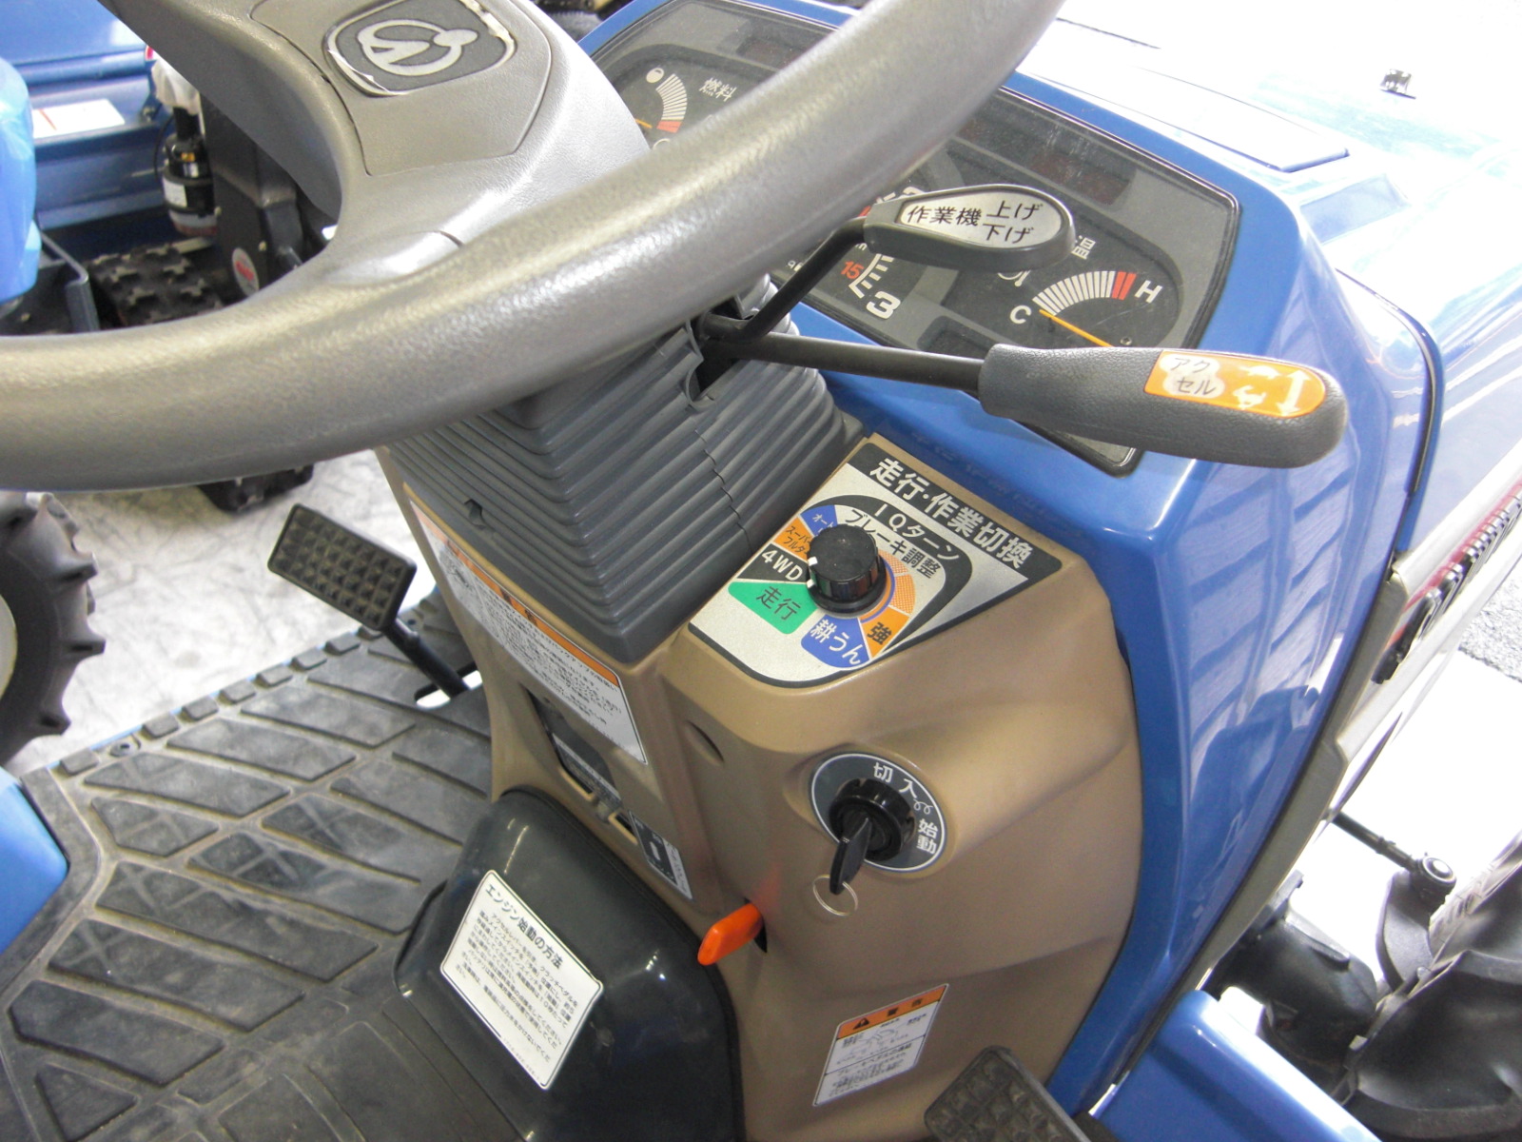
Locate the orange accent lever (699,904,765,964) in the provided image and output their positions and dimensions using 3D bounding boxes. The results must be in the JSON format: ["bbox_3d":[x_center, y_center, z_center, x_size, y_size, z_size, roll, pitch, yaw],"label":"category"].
[{"bbox_3d":[-0.015,0.180,0.610,0.011,0.022,0.038,36,30,28],"label":"orange accent lever"}]

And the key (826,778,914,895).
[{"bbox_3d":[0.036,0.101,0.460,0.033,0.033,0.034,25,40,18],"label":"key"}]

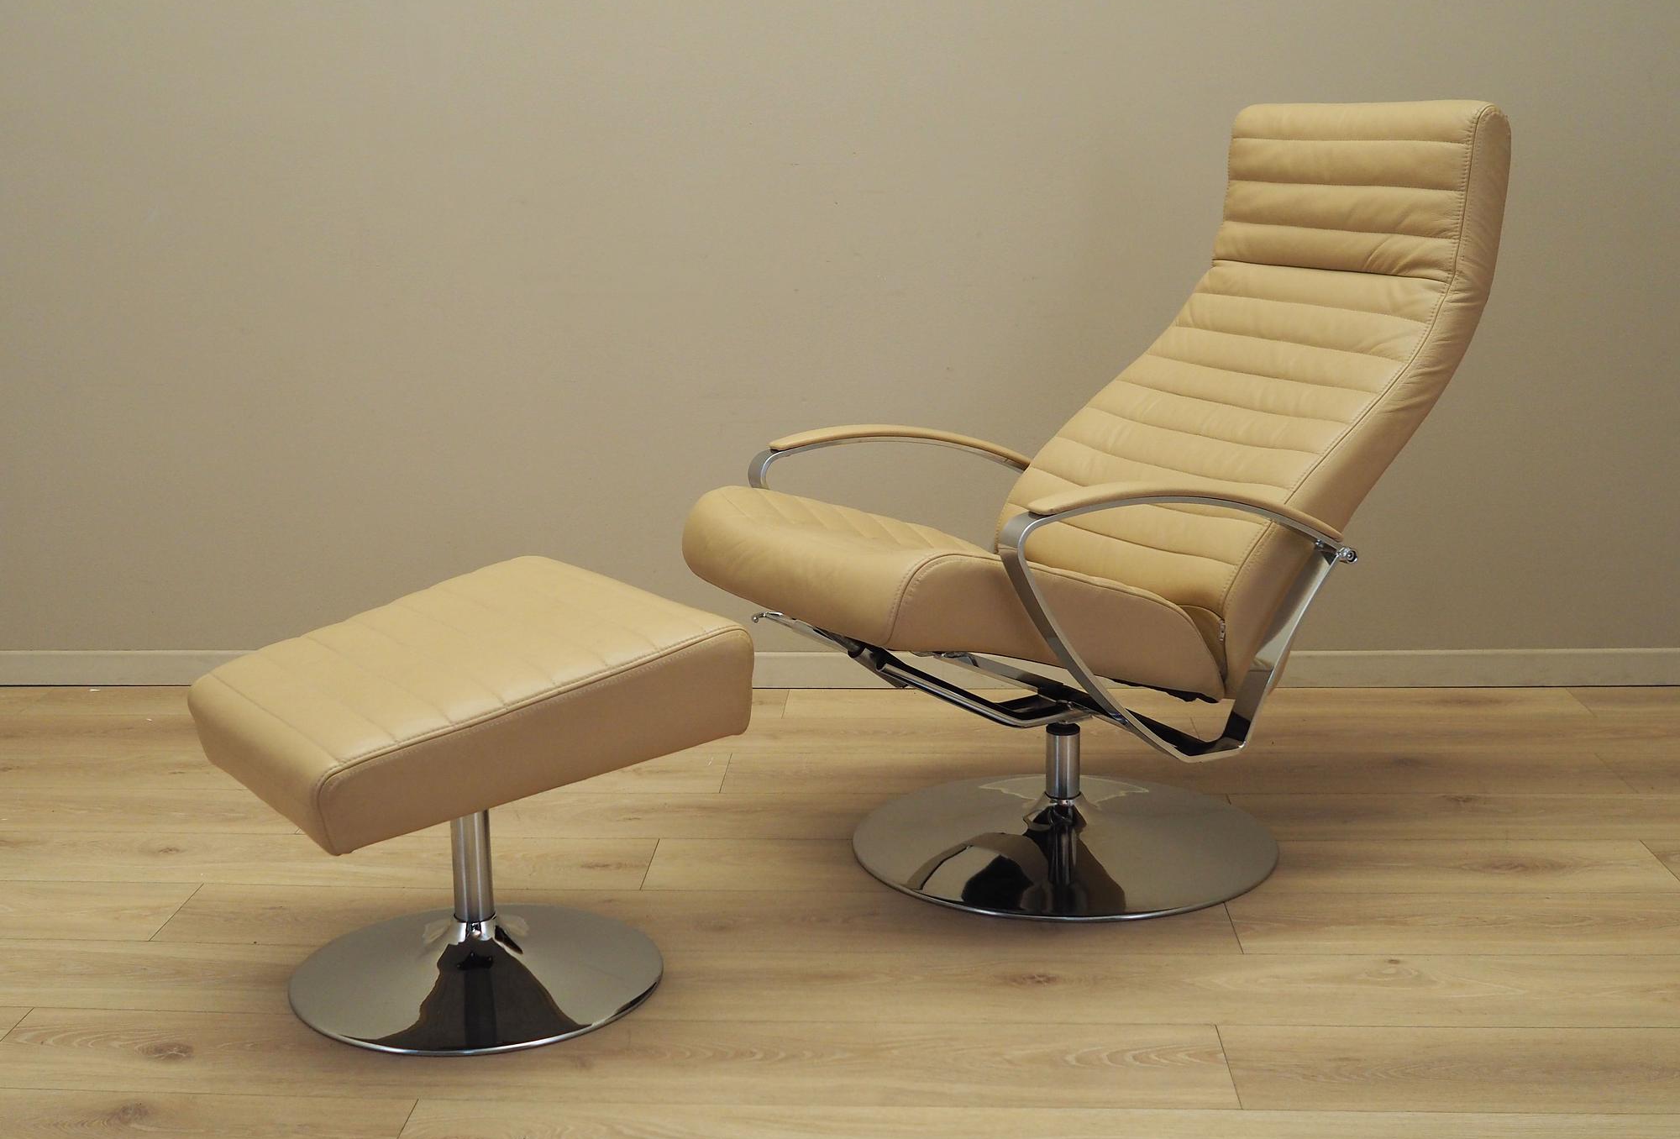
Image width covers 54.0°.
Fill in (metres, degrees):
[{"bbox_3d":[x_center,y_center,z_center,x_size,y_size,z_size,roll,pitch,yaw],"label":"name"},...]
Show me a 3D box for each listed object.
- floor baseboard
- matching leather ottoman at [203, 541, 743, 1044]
[{"bbox_3d":[-0.045,0.187,3.114,3.154,0.066,0.018,0,13,3],"label":"floor baseboard"},{"bbox_3d":[-0.454,0.280,2.006,0.499,0.453,0.489,-10,16,-35],"label":"matching leather ottoman"}]

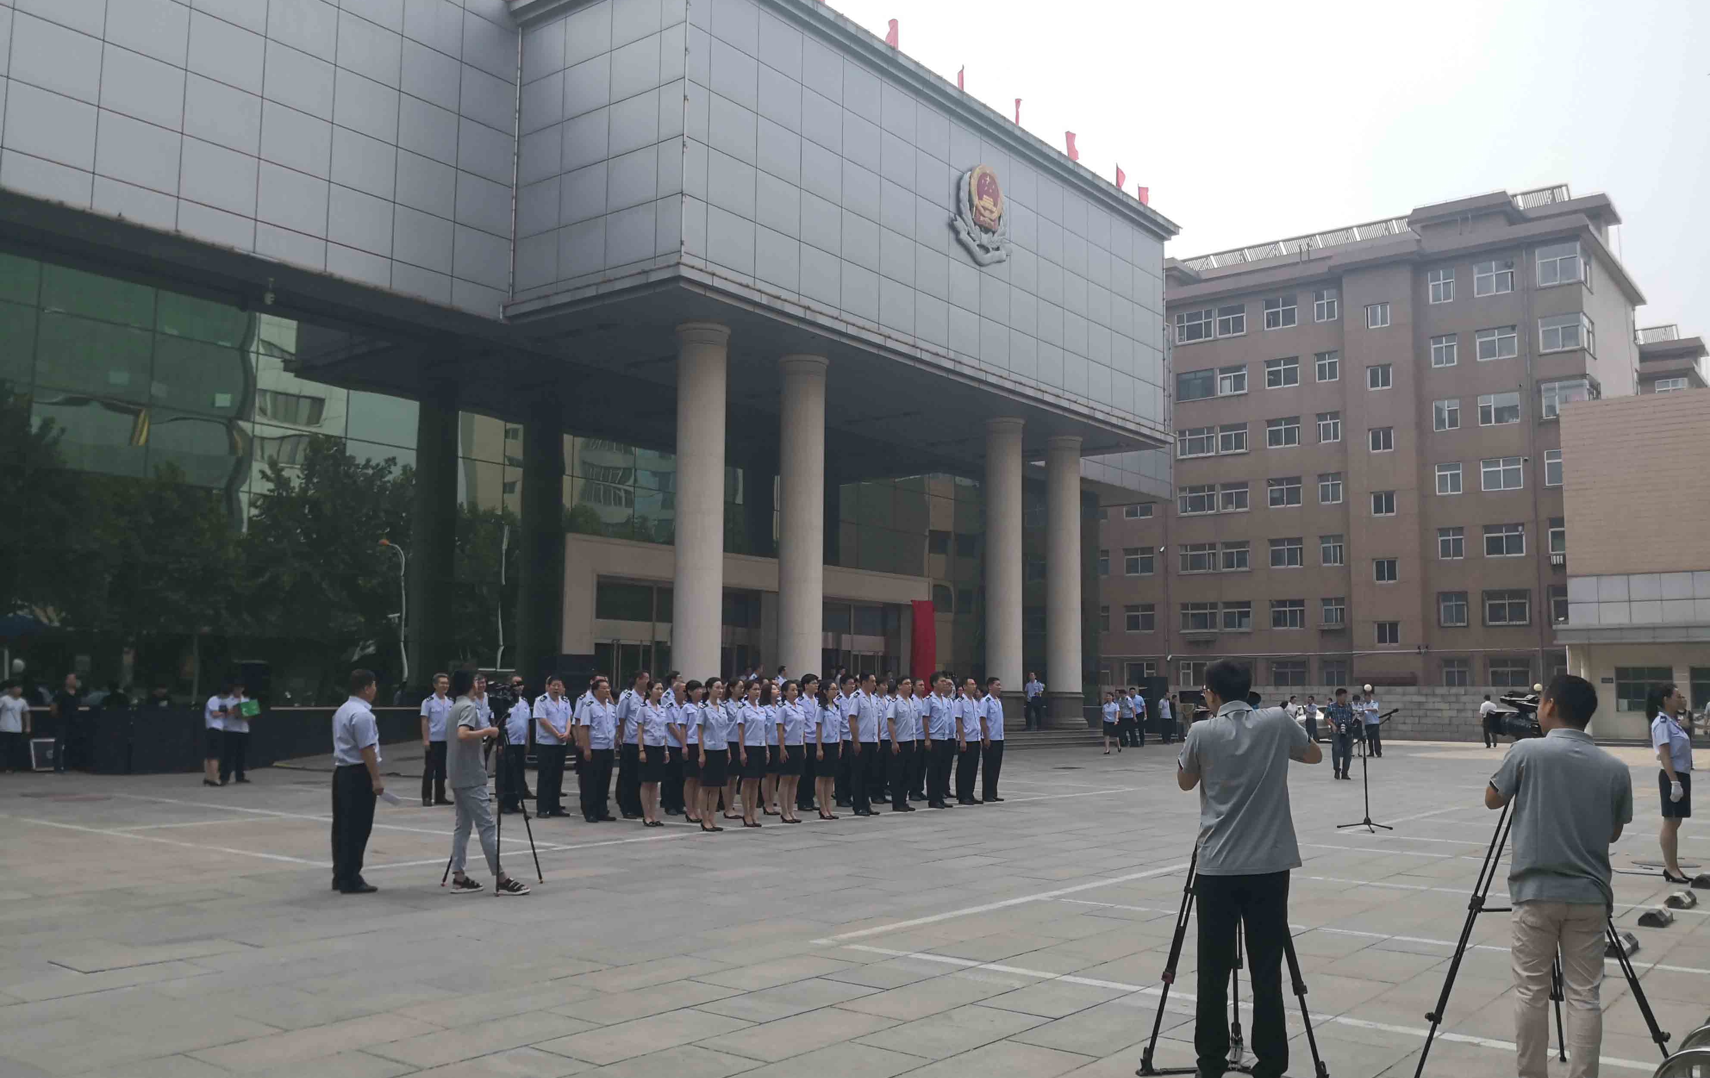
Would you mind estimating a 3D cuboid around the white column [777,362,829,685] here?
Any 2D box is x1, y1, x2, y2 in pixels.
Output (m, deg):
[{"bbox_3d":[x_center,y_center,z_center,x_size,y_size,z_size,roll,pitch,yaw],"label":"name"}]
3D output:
[{"bbox_3d":[-1.260,0.184,31.506,1.200,8.950,1.200,1,-6,0],"label":"white column"}]

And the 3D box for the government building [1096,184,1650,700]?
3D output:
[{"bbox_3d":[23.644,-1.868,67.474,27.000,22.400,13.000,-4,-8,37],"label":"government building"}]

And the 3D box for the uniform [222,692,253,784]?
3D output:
[{"bbox_3d":[-9.810,3.164,21.200,0.380,1.450,0.500,-5,-8,41],"label":"uniform"}]

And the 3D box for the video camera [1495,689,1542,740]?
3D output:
[{"bbox_3d":[2.863,0.749,5.600,0.190,0.260,0.400,4,-7,-28],"label":"video camera"}]

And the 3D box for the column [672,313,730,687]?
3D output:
[{"bbox_3d":[-3.365,-0.129,28.918,1.200,8.950,1.200,1,-6,0],"label":"column"}]

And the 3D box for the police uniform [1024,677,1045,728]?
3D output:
[{"bbox_3d":[5.284,4.837,39.367,0.520,1.620,0.420,5,-8,-35],"label":"police uniform"}]

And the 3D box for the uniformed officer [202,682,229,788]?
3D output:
[{"bbox_3d":[-10.123,3.096,21.100,0.420,1.640,0.440,2,-7,-12],"label":"uniformed officer"}]

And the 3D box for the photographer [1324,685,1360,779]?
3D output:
[{"bbox_3d":[9.205,3.672,25.289,0.600,1.700,0.420,0,-6,0],"label":"photographer"}]

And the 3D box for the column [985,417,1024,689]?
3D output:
[{"bbox_3d":[4.657,0.438,41.519,1.200,8.650,1.200,0,-6,0],"label":"column"}]

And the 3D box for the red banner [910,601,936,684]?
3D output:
[{"bbox_3d":[2.377,3.919,46.557,0.150,3.500,1.300,-5,-8,38],"label":"red banner"}]

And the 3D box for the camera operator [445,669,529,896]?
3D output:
[{"bbox_3d":[-2.870,1.902,10.559,0.560,1.720,0.480,3,-7,-22],"label":"camera operator"}]

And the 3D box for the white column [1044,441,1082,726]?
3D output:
[{"bbox_3d":[6.448,1.331,40.980,1.270,8.950,1.270,1,-6,0],"label":"white column"}]

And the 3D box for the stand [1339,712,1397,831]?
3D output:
[{"bbox_3d":[6.039,2.716,15.697,0.680,1.410,0.560,-1,-7,10],"label":"stand"}]

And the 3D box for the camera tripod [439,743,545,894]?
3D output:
[{"bbox_3d":[-2.918,2.150,10.625,0.740,1.240,0.700,2,-7,-15],"label":"camera tripod"}]

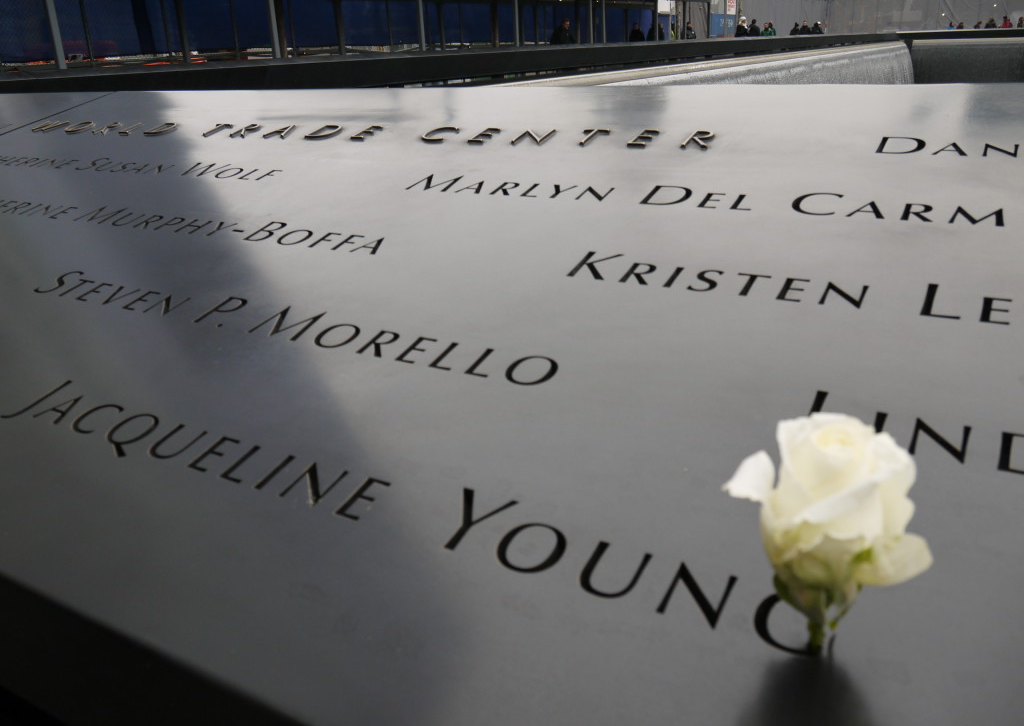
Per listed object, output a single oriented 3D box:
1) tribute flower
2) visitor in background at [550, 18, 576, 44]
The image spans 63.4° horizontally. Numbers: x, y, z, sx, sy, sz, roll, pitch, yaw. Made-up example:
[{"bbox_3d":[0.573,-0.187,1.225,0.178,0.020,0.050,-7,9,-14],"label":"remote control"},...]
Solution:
[{"bbox_3d":[0.106,0.064,0.281,0.066,0.091,0.057,6,26,22],"label":"tribute flower"},{"bbox_3d":[1.204,-7.134,19.300,0.420,1.700,0.550,10,24,29],"label":"visitor in background"}]

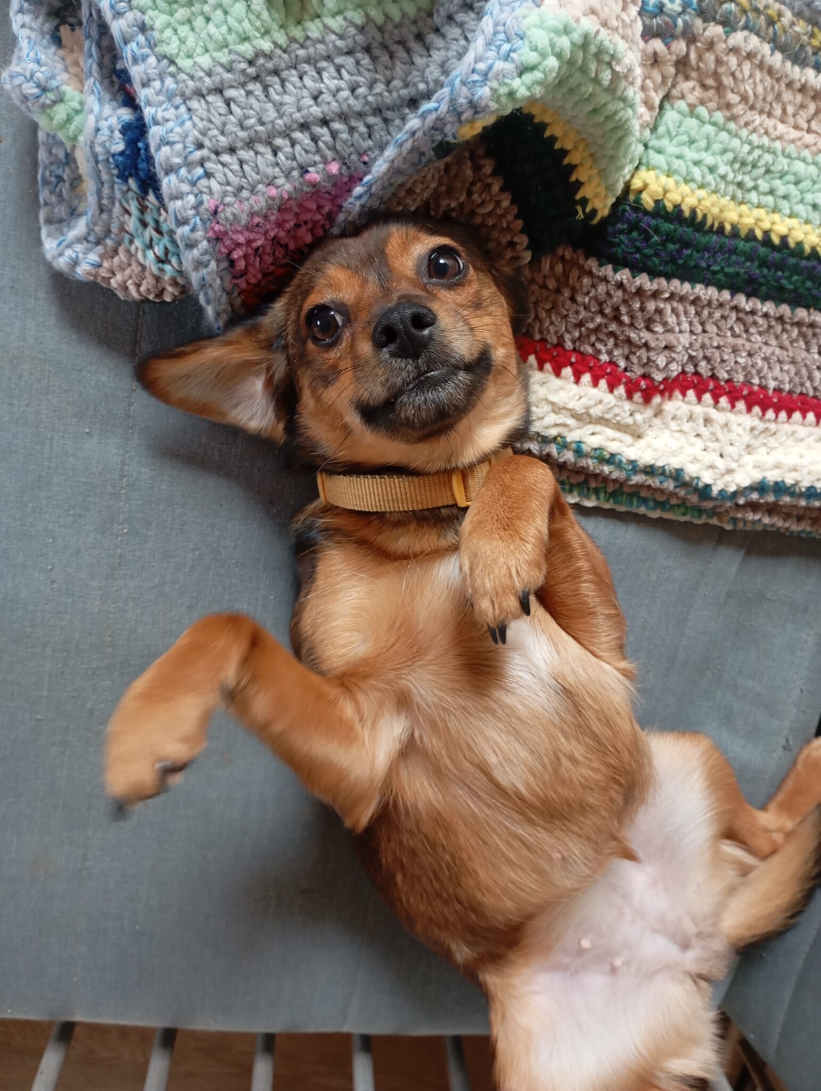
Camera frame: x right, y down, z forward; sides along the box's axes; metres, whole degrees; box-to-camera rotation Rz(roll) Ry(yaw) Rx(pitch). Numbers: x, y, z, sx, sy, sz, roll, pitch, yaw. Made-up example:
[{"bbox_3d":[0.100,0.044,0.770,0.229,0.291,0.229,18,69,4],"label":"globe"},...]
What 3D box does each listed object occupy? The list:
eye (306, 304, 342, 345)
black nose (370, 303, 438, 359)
[{"bbox_3d":[-0.046,-0.120,0.478,0.021,0.015,0.019,-23,105,11],"label":"eye"},{"bbox_3d":[-0.003,-0.103,0.423,0.031,0.022,0.025,-25,107,5],"label":"black nose"}]

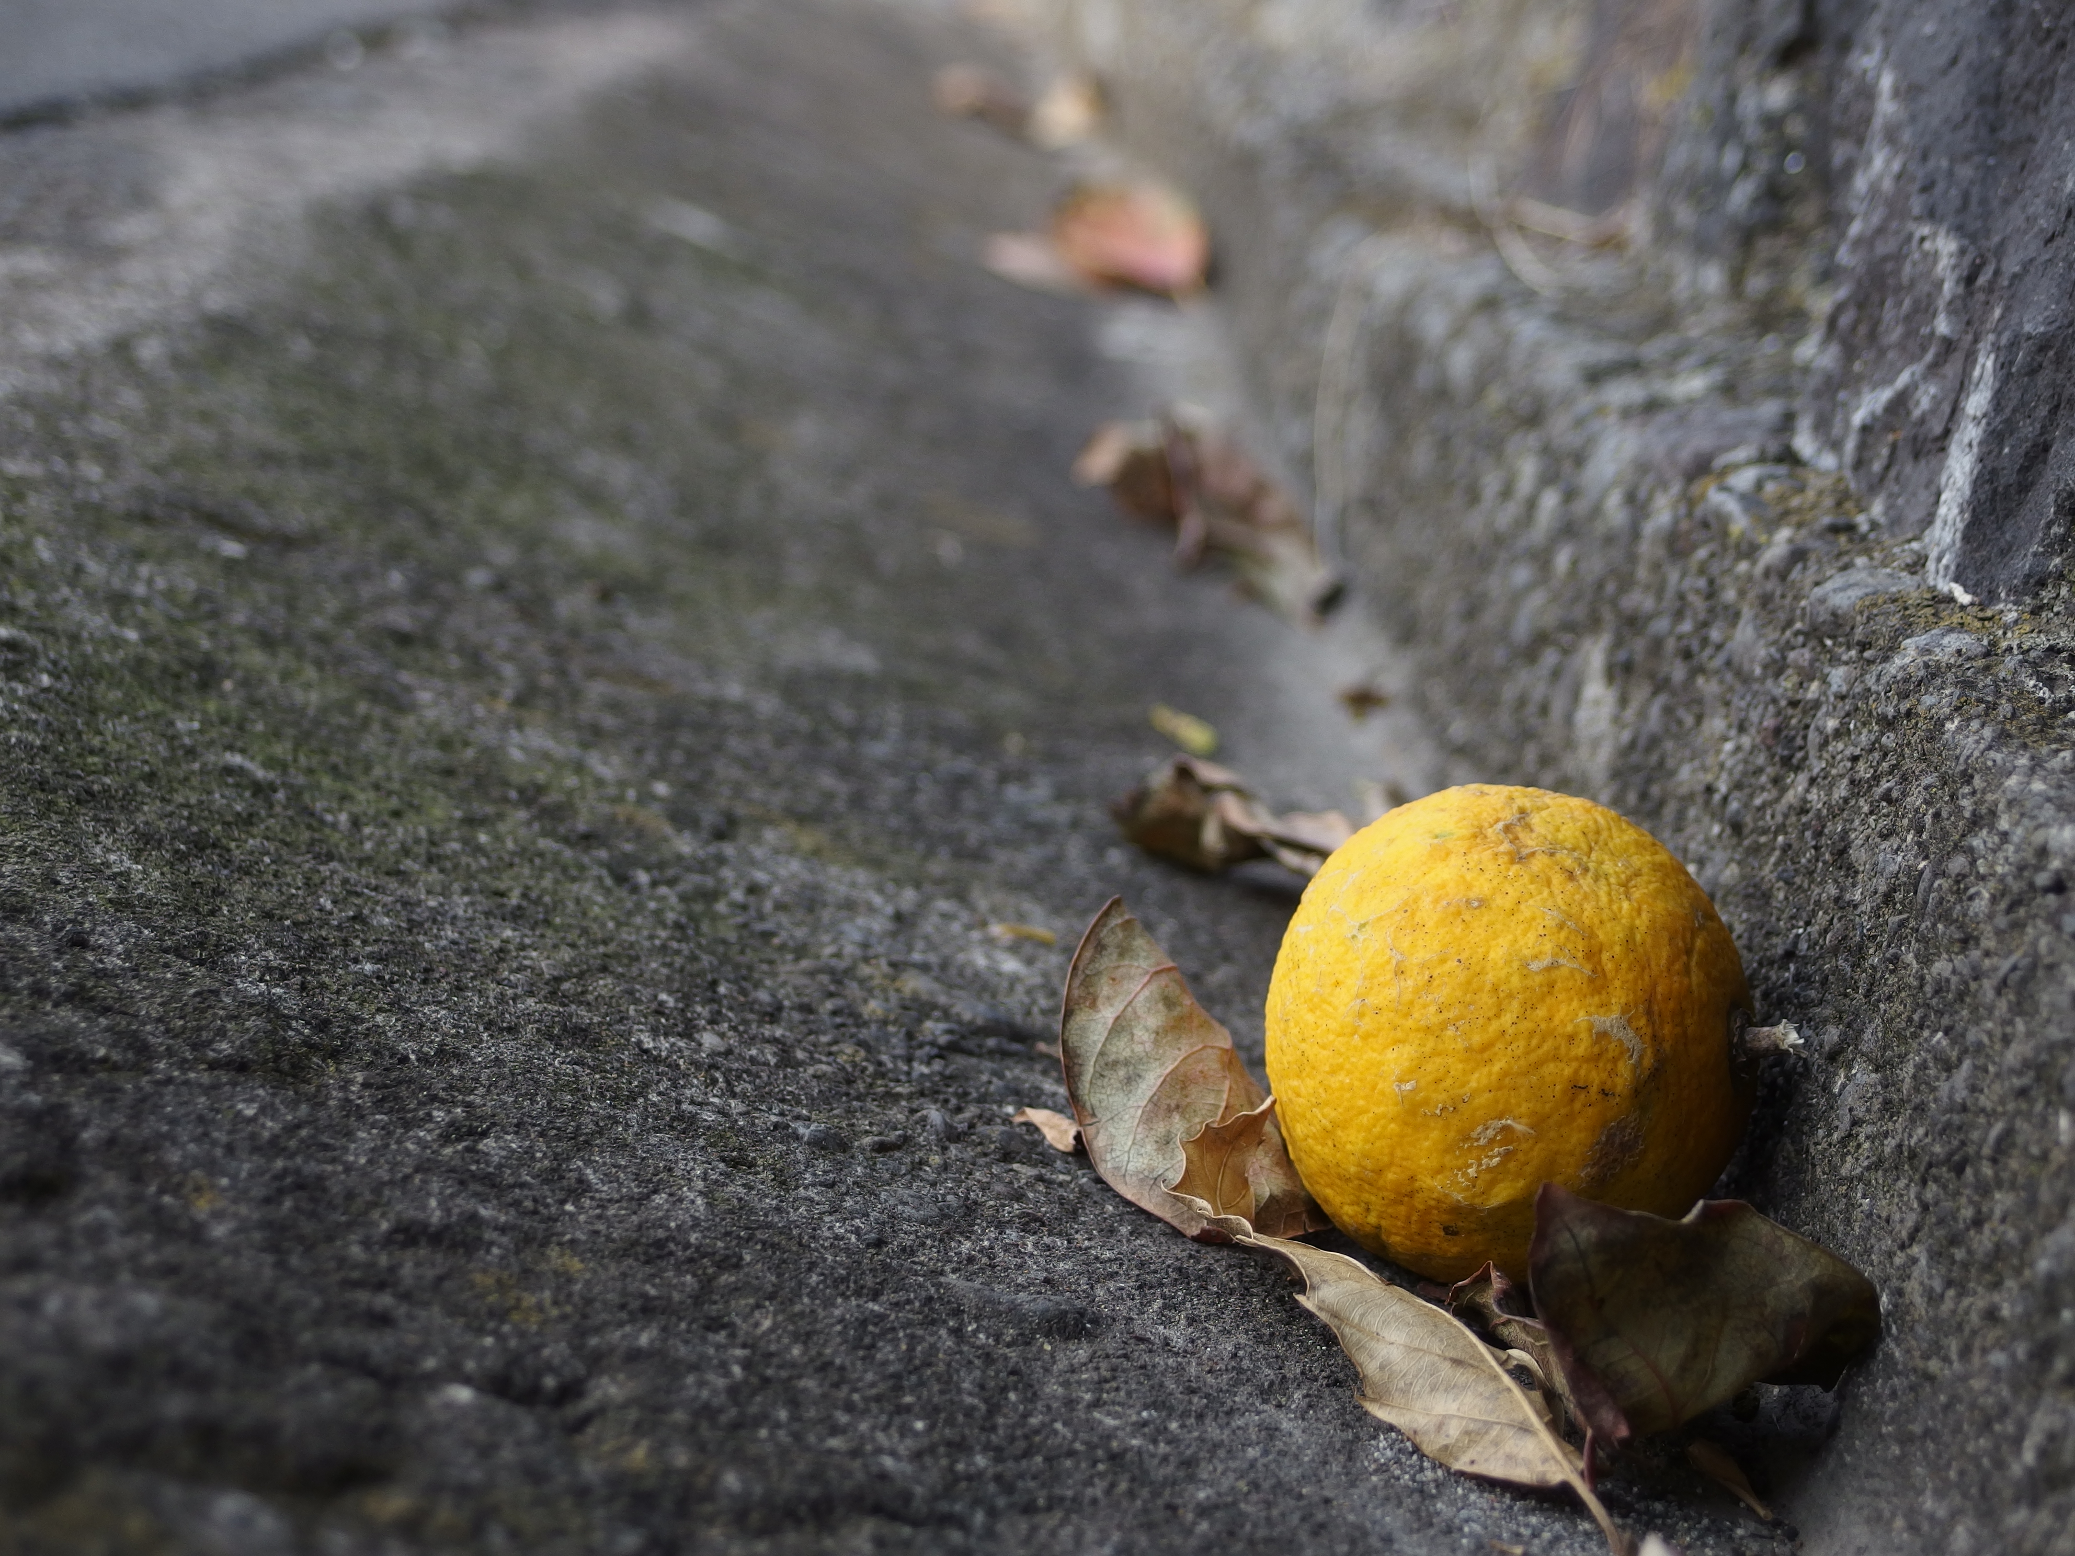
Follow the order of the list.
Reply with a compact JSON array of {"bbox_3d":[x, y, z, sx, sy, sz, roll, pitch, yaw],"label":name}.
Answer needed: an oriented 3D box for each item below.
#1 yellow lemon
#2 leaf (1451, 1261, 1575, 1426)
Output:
[{"bbox_3d":[0.077,0.042,0.644,0.079,0.081,0.081,2,0,-5],"label":"yellow lemon"},{"bbox_3d":[0.073,0.088,0.608,0.020,0.019,0.038,2,13,-18],"label":"leaf"}]

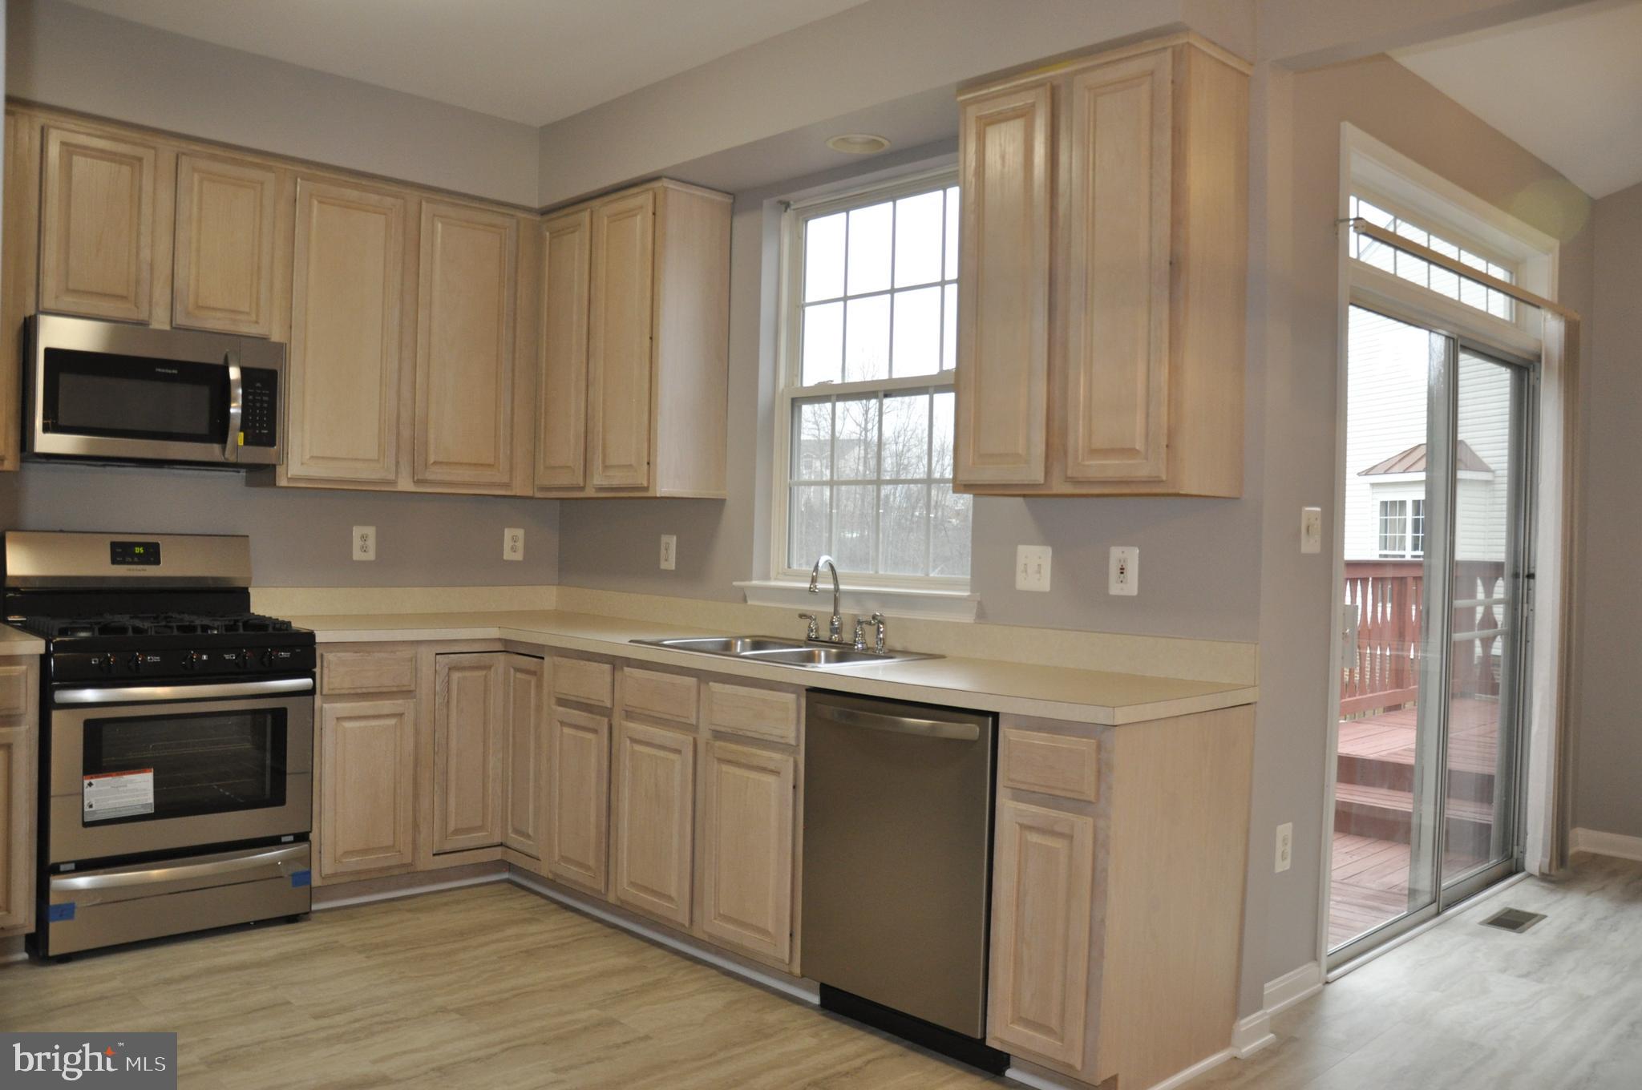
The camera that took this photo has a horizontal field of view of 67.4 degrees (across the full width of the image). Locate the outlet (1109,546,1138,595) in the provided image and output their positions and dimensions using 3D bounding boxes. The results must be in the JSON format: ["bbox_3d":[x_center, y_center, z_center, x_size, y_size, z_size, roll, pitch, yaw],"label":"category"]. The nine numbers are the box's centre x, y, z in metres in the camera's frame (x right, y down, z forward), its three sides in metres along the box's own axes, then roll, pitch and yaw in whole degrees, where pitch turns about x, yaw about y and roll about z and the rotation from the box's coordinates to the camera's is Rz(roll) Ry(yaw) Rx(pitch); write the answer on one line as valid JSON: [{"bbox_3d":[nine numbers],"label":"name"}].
[{"bbox_3d":[0.793,0.069,3.217,0.085,0.122,0.009,2,1,45],"label":"outlet"}]

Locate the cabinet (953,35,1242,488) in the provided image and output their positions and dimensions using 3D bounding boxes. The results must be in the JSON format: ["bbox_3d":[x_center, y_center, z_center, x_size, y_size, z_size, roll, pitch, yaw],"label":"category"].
[{"bbox_3d":[0.697,-0.652,3.129,0.663,1.057,0.325,2,1,45],"label":"cabinet"}]

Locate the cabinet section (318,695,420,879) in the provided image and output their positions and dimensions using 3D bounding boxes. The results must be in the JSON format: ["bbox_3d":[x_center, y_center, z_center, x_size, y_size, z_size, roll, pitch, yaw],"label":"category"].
[{"bbox_3d":[-1.435,0.765,3.896,0.020,0.537,0.312,2,1,44],"label":"cabinet section"}]

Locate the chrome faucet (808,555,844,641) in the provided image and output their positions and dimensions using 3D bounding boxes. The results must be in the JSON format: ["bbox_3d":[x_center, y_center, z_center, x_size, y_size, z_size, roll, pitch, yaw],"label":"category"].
[{"bbox_3d":[0.024,0.167,3.843,0.050,0.275,0.175,2,1,44],"label":"chrome faucet"}]

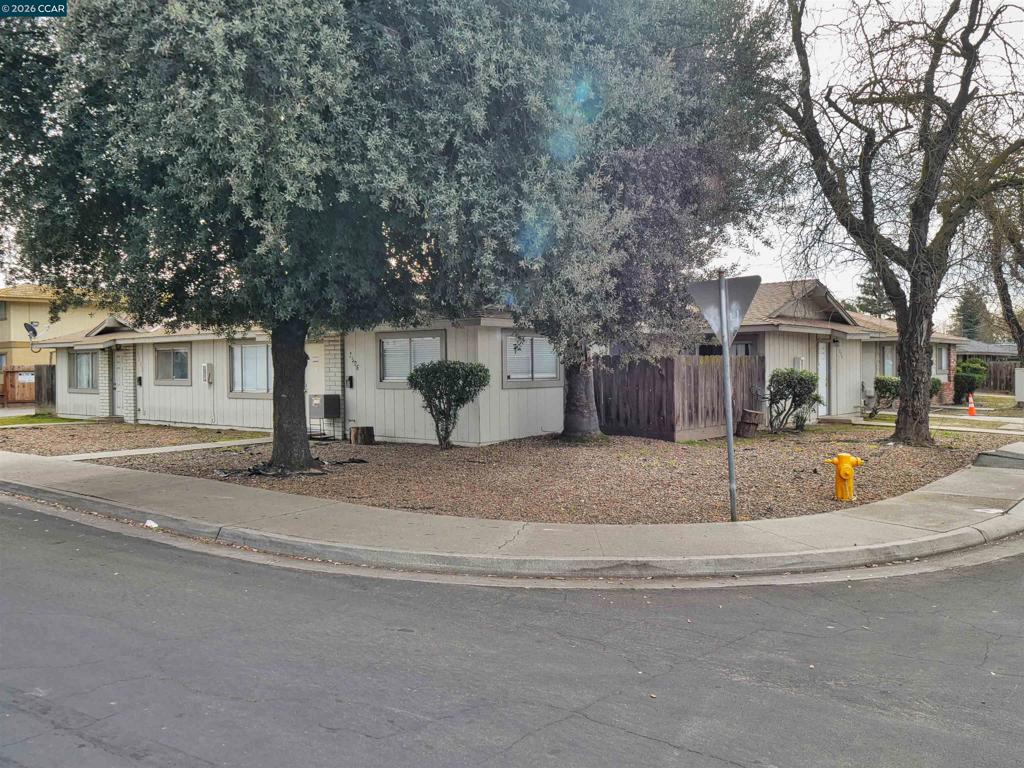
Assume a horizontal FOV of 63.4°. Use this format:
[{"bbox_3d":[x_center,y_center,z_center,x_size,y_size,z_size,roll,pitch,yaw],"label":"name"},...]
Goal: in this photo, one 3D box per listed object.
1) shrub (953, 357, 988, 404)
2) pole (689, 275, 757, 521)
[{"bbox_3d":[18.000,-0.100,32.600,1.350,1.800,1.350,0,1,39],"label":"shrub"},{"bbox_3d":[2.370,0.140,9.030,0.860,2.720,0.100,-2,1,38],"label":"pole"}]

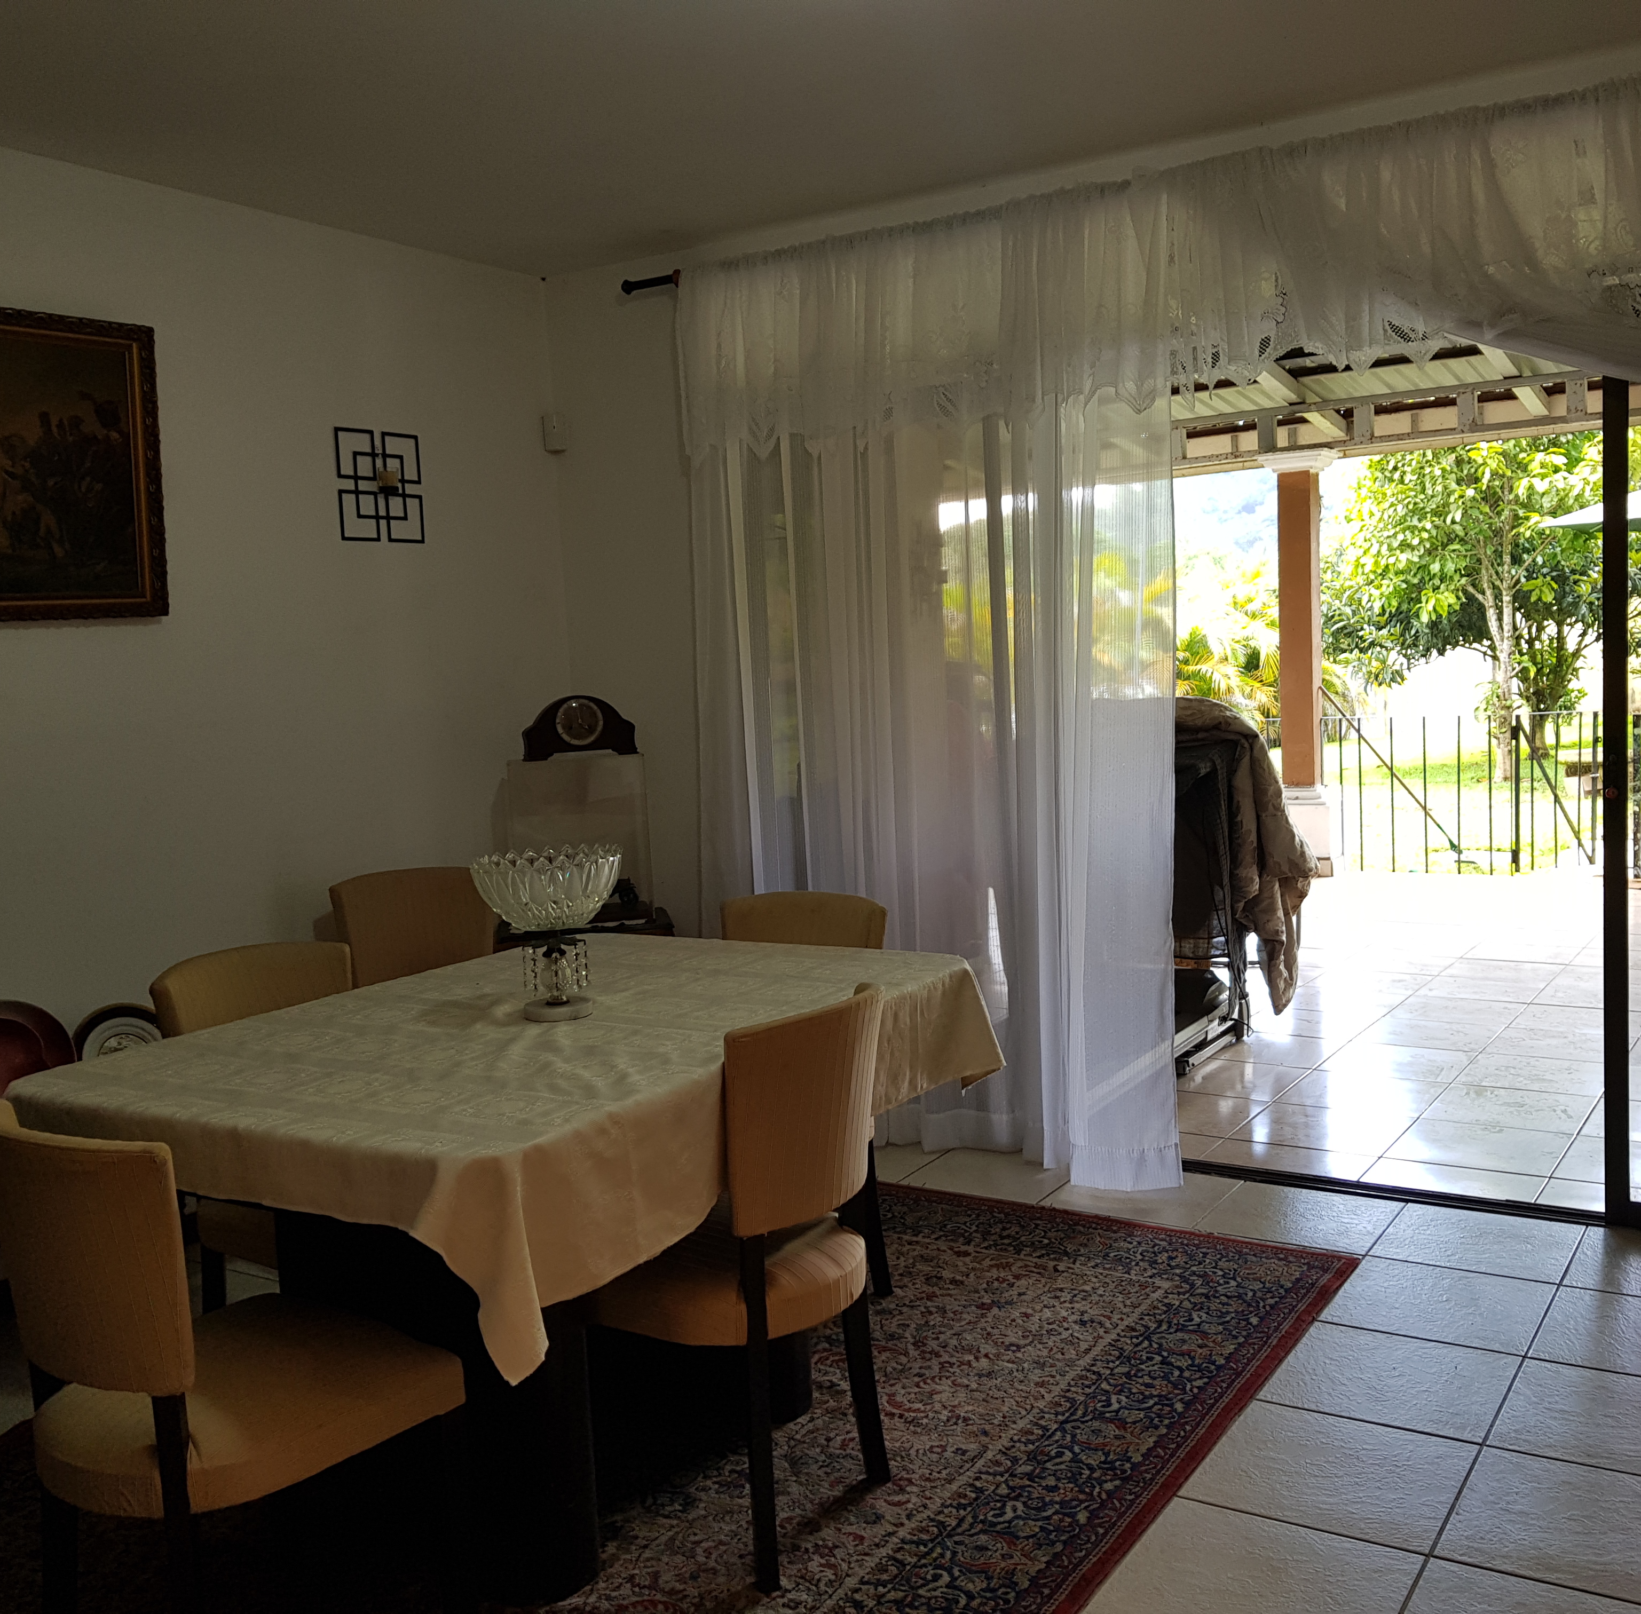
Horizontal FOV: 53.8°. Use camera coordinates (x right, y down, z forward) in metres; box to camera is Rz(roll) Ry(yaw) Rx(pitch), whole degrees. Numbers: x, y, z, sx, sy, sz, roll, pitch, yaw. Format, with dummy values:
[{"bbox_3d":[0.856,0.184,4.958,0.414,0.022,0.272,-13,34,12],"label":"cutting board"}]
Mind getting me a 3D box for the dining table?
[{"bbox_3d":[-0.477,0.773,3.012,1.077,0.788,1.467,0,6,33],"label":"dining table"}]

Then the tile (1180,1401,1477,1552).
[{"bbox_3d":[0.862,1.128,2.725,0.402,0.012,0.402,0,6,33],"label":"tile"}]

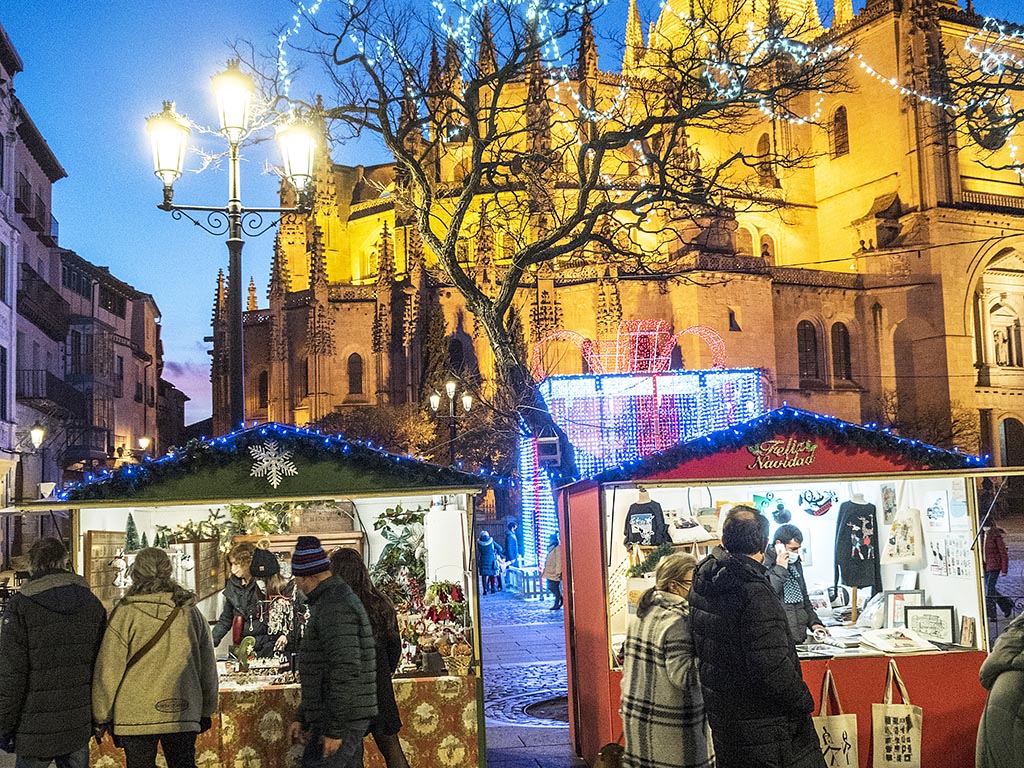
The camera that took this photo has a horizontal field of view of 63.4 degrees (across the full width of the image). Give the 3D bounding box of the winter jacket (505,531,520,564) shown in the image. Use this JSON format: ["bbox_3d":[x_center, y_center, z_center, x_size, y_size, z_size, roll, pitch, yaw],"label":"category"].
[{"bbox_3d":[0.012,4.019,20.300,0.360,0.820,0.500,-3,-7,6],"label":"winter jacket"}]

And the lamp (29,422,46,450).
[{"bbox_3d":[-15.467,1.695,27.000,0.470,0.880,0.470,2,-8,-30],"label":"lamp"}]

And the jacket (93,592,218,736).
[{"bbox_3d":[-1.709,1.344,3.970,0.570,0.660,0.340,-1,-7,-12],"label":"jacket"}]

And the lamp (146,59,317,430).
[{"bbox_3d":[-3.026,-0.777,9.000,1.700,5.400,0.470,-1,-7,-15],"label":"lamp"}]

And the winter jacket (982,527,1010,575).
[{"bbox_3d":[7.822,2.694,13.400,0.330,0.720,0.460,2,-8,-30],"label":"winter jacket"}]

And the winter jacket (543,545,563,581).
[{"bbox_3d":[0.893,3.750,17.400,0.420,0.760,0.520,-7,-8,31],"label":"winter jacket"}]

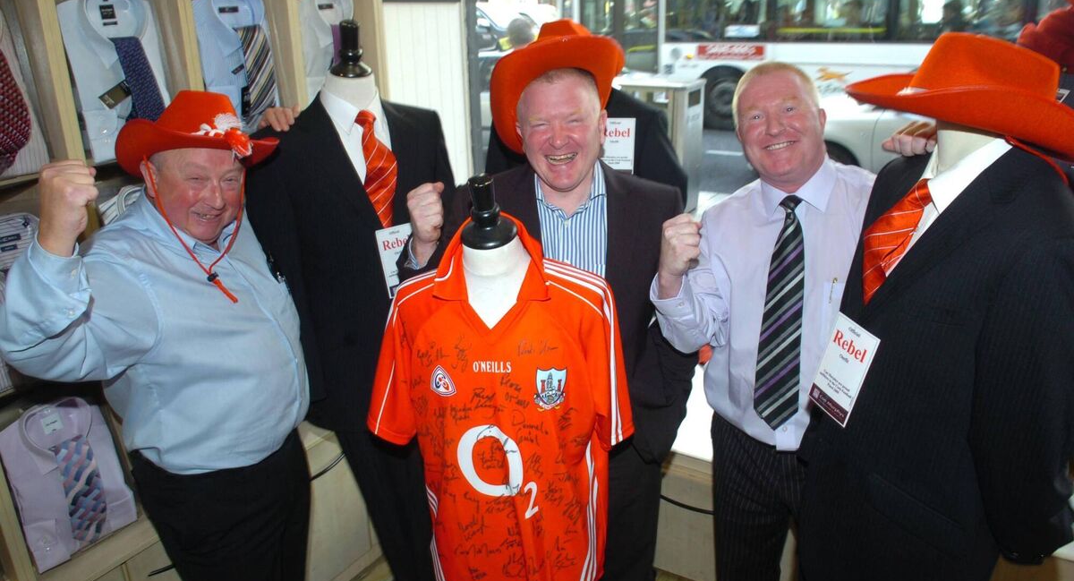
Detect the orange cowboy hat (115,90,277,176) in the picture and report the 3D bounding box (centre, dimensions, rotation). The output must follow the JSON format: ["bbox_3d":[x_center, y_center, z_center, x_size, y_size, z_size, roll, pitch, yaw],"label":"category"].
[{"bbox_3d":[-0.627,-0.289,1.373,0.280,0.160,0.350,-19,13,-42],"label":"orange cowboy hat"}]

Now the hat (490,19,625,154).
[{"bbox_3d":[0.042,-0.432,1.490,0.280,0.160,0.350,-16,-22,0],"label":"hat"}]

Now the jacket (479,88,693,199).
[{"bbox_3d":[0.125,-0.163,1.977,0.510,0.780,0.280,1,18,8],"label":"jacket"}]

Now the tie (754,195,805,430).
[{"bbox_3d":[0.514,0.059,1.558,0.100,0.510,0.060,2,18,11],"label":"tie"}]

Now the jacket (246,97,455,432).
[{"bbox_3d":[-0.404,-0.061,1.712,0.500,0.780,0.280,-11,20,-27],"label":"jacket"}]

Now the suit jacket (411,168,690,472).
[{"bbox_3d":[0.046,0.080,1.688,0.600,0.750,0.360,-1,18,0],"label":"suit jacket"}]

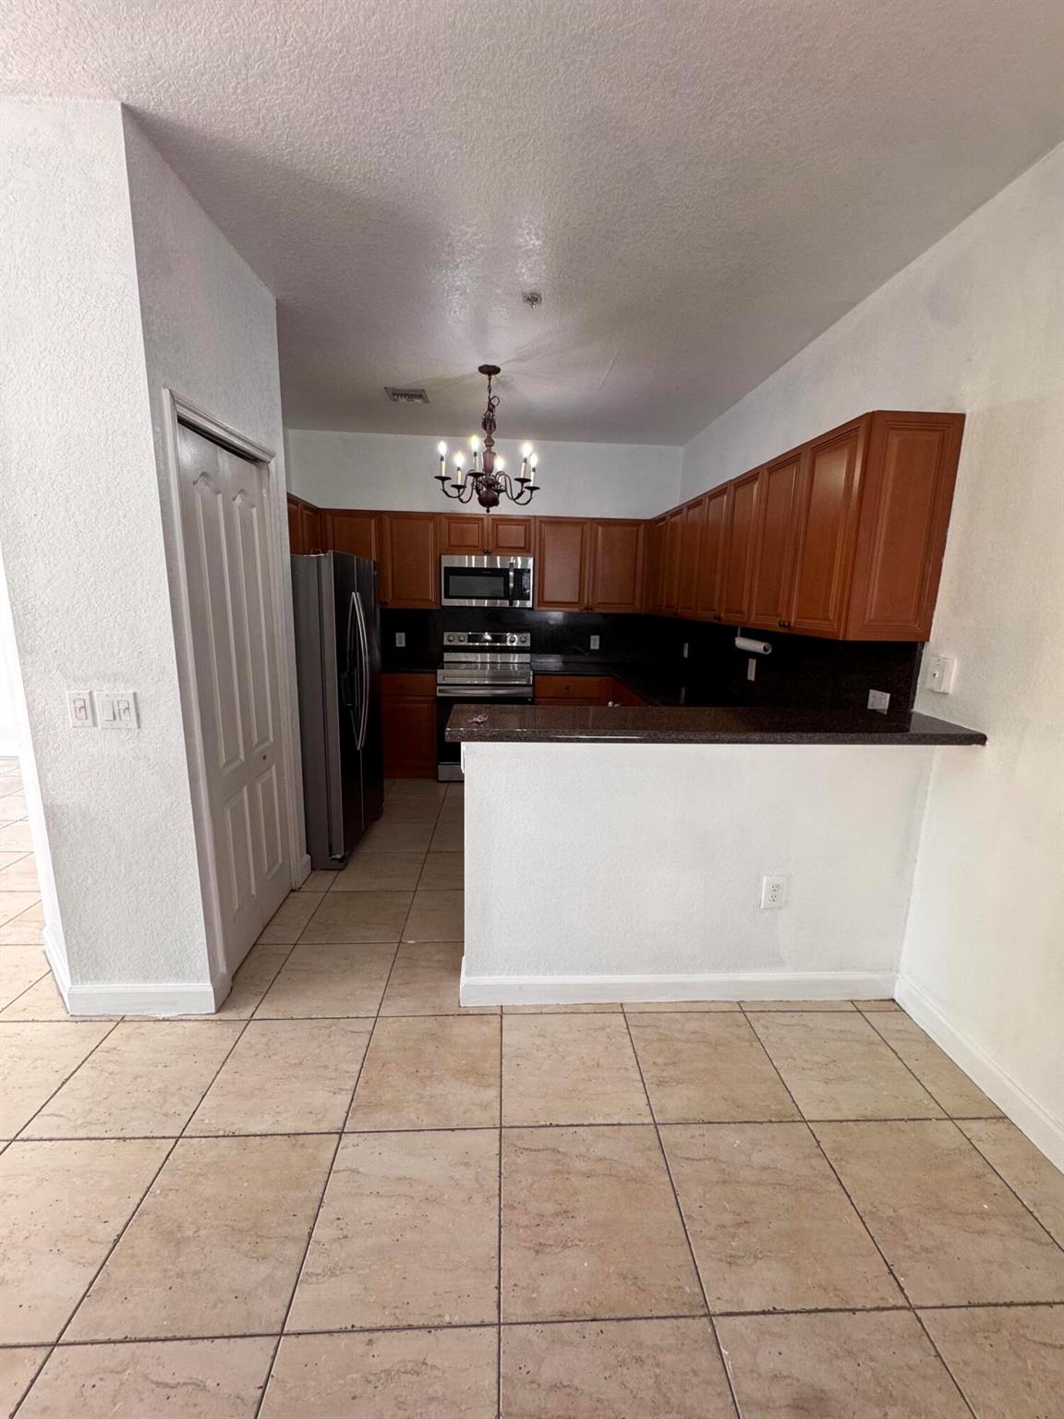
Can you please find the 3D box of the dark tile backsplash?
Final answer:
[{"bbox_3d":[-0.087,-0.348,3.626,2.893,0.470,3.160,1,12,-3],"label":"dark tile backsplash"}]

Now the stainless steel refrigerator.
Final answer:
[{"bbox_3d":[-1.415,-0.047,3.466,0.850,1.730,0.900,1,12,-3],"label":"stainless steel refrigerator"}]

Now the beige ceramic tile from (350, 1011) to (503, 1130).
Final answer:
[{"bbox_3d":[-0.327,1.183,1.889,0.453,0.010,0.453,1,12,-3],"label":"beige ceramic tile"}]

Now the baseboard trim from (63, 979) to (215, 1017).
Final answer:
[{"bbox_3d":[-1.414,1.047,2.081,0.530,0.132,0.016,1,12,-3],"label":"baseboard trim"}]

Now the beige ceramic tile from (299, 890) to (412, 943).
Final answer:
[{"bbox_3d":[-0.824,0.996,2.763,0.453,0.010,0.453,1,12,-3],"label":"beige ceramic tile"}]

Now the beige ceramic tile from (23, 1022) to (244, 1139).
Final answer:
[{"bbox_3d":[-1.240,1.174,1.846,0.453,0.010,0.453,1,12,-3],"label":"beige ceramic tile"}]

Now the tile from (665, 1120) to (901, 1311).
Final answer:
[{"bbox_3d":[0.606,1.283,1.485,0.453,0.010,0.453,1,12,-3],"label":"tile"}]

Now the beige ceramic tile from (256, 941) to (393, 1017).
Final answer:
[{"bbox_3d":[-0.802,1.084,2.310,0.451,0.010,0.451,1,12,-3],"label":"beige ceramic tile"}]

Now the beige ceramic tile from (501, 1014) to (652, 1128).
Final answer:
[{"bbox_3d":[0.129,1.187,1.911,0.453,0.010,0.453,1,12,-3],"label":"beige ceramic tile"}]

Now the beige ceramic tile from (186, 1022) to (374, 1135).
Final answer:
[{"bbox_3d":[-0.782,1.175,1.864,0.451,0.010,0.451,1,12,-3],"label":"beige ceramic tile"}]

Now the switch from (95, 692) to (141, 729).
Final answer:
[{"bbox_3d":[-1.357,0.004,1.880,0.124,0.124,0.011,1,12,-3],"label":"switch"}]

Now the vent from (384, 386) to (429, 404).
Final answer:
[{"bbox_3d":[-0.827,-2.090,3.825,0.262,0.020,0.292,1,12,-3],"label":"vent"}]

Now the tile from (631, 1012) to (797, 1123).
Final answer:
[{"bbox_3d":[0.586,1.192,1.933,0.453,0.010,0.453,1,12,-3],"label":"tile"}]

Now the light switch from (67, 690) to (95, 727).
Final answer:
[{"bbox_3d":[-1.461,-0.004,1.864,0.069,0.117,0.010,1,12,-3],"label":"light switch"}]

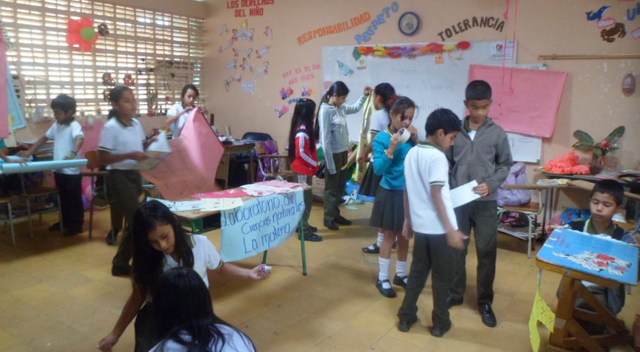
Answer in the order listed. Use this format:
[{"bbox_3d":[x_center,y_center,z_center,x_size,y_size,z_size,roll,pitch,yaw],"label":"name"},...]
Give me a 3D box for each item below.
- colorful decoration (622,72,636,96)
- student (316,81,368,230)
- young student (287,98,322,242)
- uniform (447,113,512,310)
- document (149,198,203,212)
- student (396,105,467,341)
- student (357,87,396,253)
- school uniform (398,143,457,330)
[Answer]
[{"bbox_3d":[2.913,-0.861,4.525,0.103,0.230,0.070,8,13,31],"label":"colorful decoration"},{"bbox_3d":[0.235,-0.232,5.029,0.500,1.505,0.400,10,14,39],"label":"student"},{"bbox_3d":[-0.153,-0.073,4.664,0.320,1.332,0.360,-4,11,-22],"label":"young student"},{"bbox_3d":[1.021,0.251,3.056,0.450,1.240,0.320,4,11,15],"label":"uniform"},{"bbox_3d":[-0.897,0.183,3.050,0.340,0.012,0.240,-2,11,-11],"label":"document"},{"bbox_3d":[0.634,0.277,2.825,0.300,1.324,0.400,-9,14,-41],"label":"student"},{"bbox_3d":[0.566,-0.079,4.323,0.380,1.480,0.400,6,12,29],"label":"student"},{"bbox_3d":[0.624,0.353,2.839,0.280,1.108,0.380,-9,14,-41],"label":"school uniform"}]

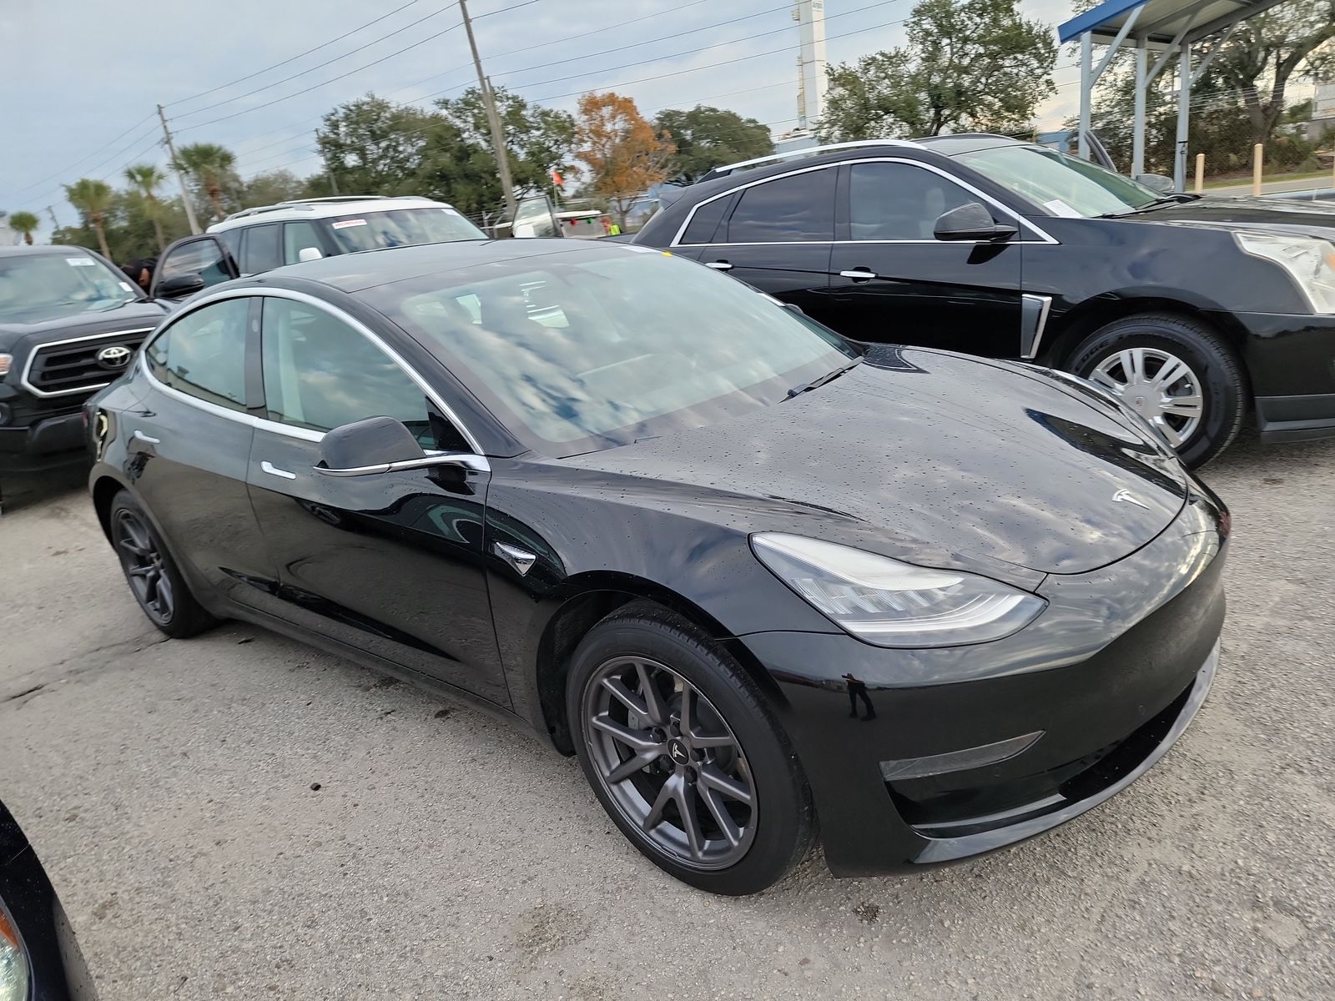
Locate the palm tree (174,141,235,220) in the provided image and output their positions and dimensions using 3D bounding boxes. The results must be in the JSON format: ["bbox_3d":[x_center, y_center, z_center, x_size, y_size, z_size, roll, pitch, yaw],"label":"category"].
[{"bbox_3d":[-22.965,-14.074,48.035,3.000,8.420,3.000,-7,16,0],"label":"palm tree"}]

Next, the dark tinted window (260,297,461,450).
[{"bbox_3d":[-0.872,-0.380,2.624,1.109,0.410,0.080,8,1,40],"label":"dark tinted window"}]

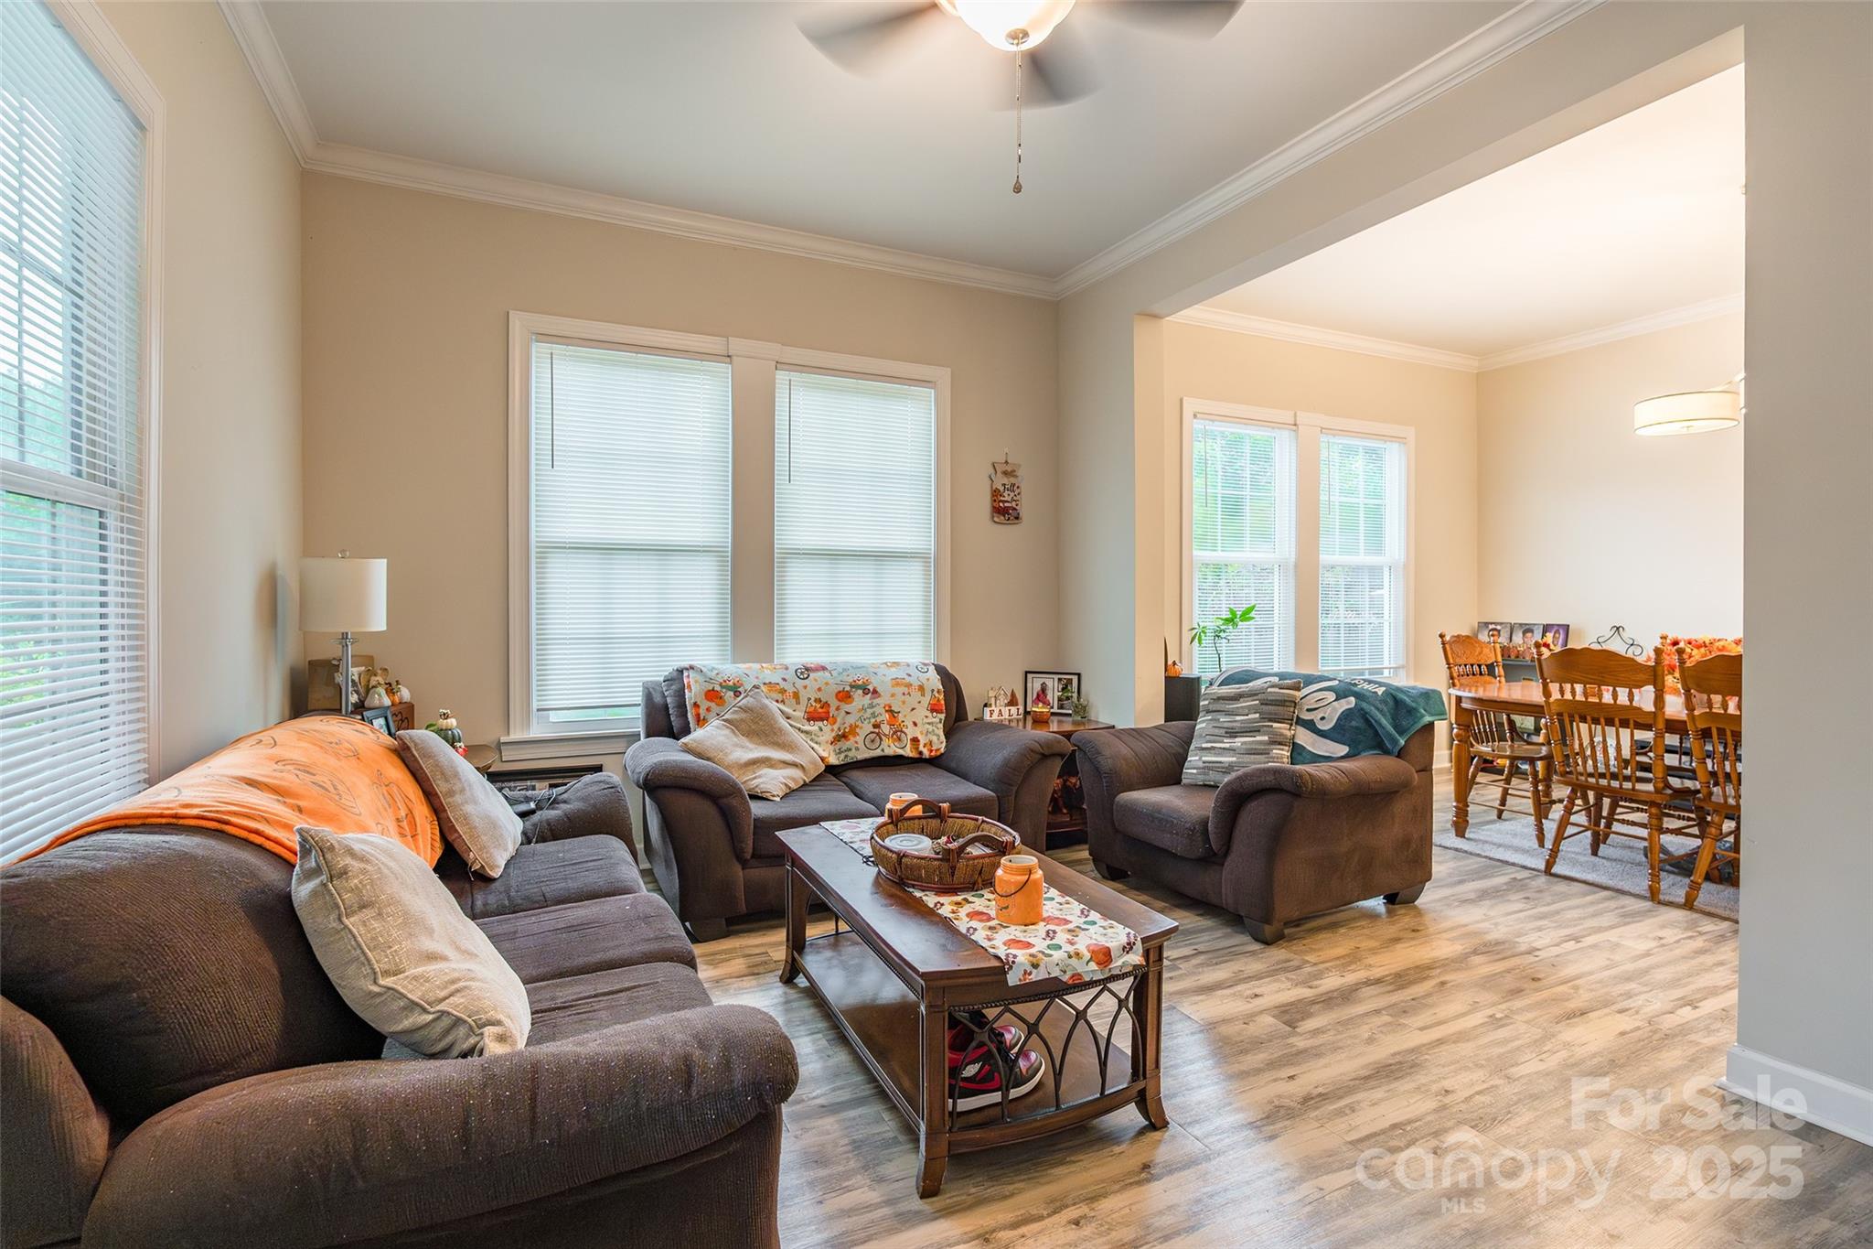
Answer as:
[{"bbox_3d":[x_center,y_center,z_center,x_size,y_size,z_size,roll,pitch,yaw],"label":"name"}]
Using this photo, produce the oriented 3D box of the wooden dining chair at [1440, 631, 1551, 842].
[{"bbox_3d":[3.216,0.592,4.580,0.492,1.062,0.612,-1,1,-25],"label":"wooden dining chair"}]

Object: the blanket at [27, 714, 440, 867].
[{"bbox_3d":[-1.247,0.421,1.556,0.492,0.384,0.936,-1,1,-25],"label":"blanket"}]

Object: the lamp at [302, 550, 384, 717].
[{"bbox_3d":[-2.151,0.120,3.024,0.258,0.775,0.258,-1,1,-25],"label":"lamp"}]

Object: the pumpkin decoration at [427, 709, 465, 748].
[{"bbox_3d":[-1.952,0.432,3.320,0.138,0.166,0.126,-1,1,-25],"label":"pumpkin decoration"}]

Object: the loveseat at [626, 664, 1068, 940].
[{"bbox_3d":[-0.393,0.662,3.701,1.836,0.960,0.948,-1,1,-25],"label":"loveseat"}]

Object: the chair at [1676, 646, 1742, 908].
[{"bbox_3d":[3.312,0.613,3.248,0.594,1.062,0.492,-1,1,-25],"label":"chair"}]

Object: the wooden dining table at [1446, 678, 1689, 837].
[{"bbox_3d":[3.512,0.753,3.807,1.176,0.763,2.220,-1,1,-25],"label":"wooden dining table"}]

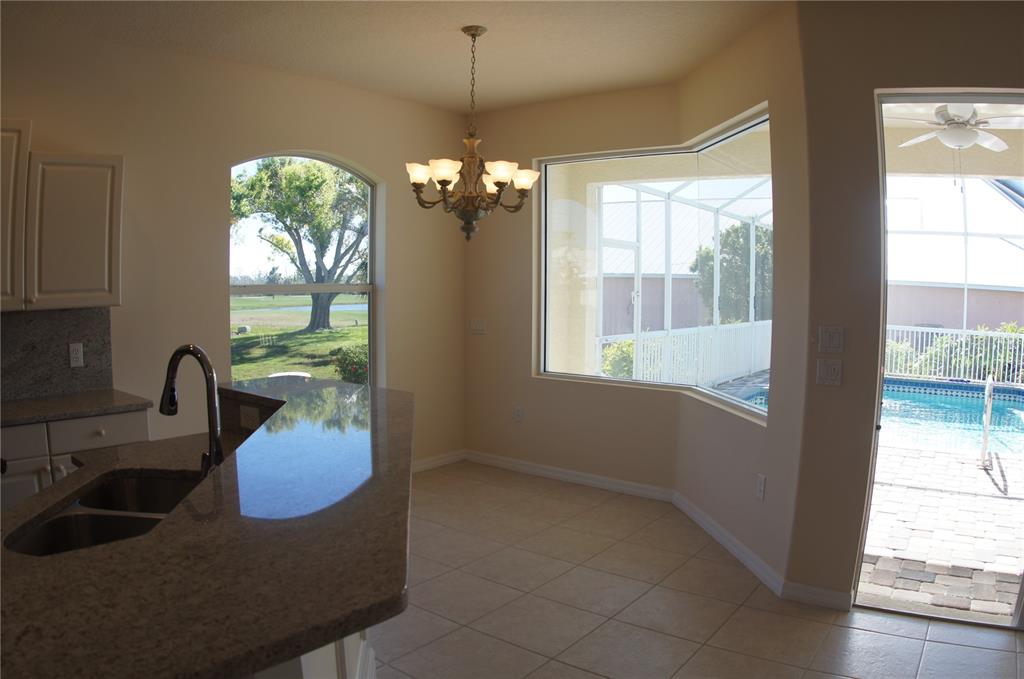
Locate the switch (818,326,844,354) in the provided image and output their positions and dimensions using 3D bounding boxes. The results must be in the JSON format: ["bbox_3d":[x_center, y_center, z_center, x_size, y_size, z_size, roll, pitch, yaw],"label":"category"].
[{"bbox_3d":[1.397,0.000,2.980,0.115,0.117,0.010,4,5,38],"label":"switch"}]

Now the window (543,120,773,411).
[{"bbox_3d":[1.000,-0.483,4.598,0.480,1.630,2.200,-2,5,-31],"label":"window"}]

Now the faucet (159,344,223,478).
[{"bbox_3d":[-0.840,0.201,1.780,0.175,0.385,0.085,0,4,-3],"label":"faucet"}]

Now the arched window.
[{"bbox_3d":[-1.391,-0.414,4.650,0.110,1.680,1.230,4,5,38],"label":"arched window"}]

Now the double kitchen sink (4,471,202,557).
[{"bbox_3d":[-0.921,0.505,1.672,0.420,0.210,0.680,0,4,-7],"label":"double kitchen sink"}]

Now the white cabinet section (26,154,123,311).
[{"bbox_3d":[-2.155,-0.530,3.256,0.330,0.760,0.440,4,5,38],"label":"white cabinet section"}]

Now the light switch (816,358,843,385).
[{"bbox_3d":[1.393,0.145,2.990,0.115,0.119,0.010,4,5,38],"label":"light switch"}]

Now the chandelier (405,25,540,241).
[{"bbox_3d":[-0.231,-1.200,3.949,0.790,1.250,0.790,0,4,-4],"label":"chandelier"}]

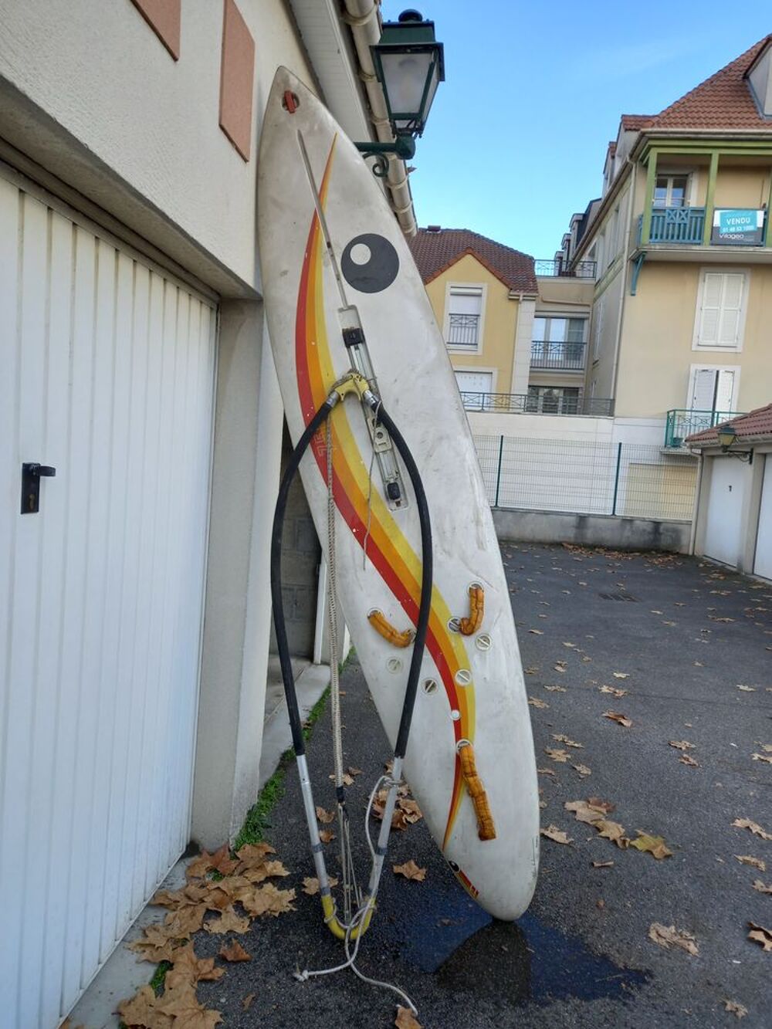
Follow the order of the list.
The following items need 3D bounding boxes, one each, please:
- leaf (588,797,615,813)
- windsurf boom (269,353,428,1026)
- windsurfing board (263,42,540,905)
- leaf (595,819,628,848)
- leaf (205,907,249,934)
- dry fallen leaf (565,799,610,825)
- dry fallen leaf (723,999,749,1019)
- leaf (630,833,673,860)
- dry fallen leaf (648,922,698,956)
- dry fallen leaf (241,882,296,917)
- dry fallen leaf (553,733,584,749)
[{"bbox_3d":[0.988,1.337,3.400,0.150,0.035,0.130,4,4,6],"label":"leaf"},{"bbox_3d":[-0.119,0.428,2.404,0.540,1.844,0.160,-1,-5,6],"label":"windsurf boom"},{"bbox_3d":[0.034,-0.084,2.542,0.600,2.950,0.220,-15,-3,2],"label":"windsurfing board"},{"bbox_3d":[0.951,1.347,3.129,0.140,0.045,0.180,4,4,6],"label":"leaf"},{"bbox_3d":[-0.505,1.296,2.365,0.150,0.040,0.135,4,4,6],"label":"leaf"},{"bbox_3d":[0.902,1.336,3.328,0.200,0.040,0.190,4,4,6],"label":"dry fallen leaf"},{"bbox_3d":[1.007,1.426,2.142,0.075,0.025,0.065,4,4,6],"label":"dry fallen leaf"},{"bbox_3d":[1.088,1.348,3.049,0.168,0.035,0.180,4,4,5],"label":"leaf"},{"bbox_3d":[0.941,1.381,2.436,0.150,0.028,0.152,4,4,5],"label":"dry fallen leaf"},{"bbox_3d":[-0.392,1.275,2.482,0.181,0.030,0.177,4,4,5],"label":"dry fallen leaf"},{"bbox_3d":[1.028,1.274,4.196,0.183,0.028,0.114,7,5,40],"label":"dry fallen leaf"}]

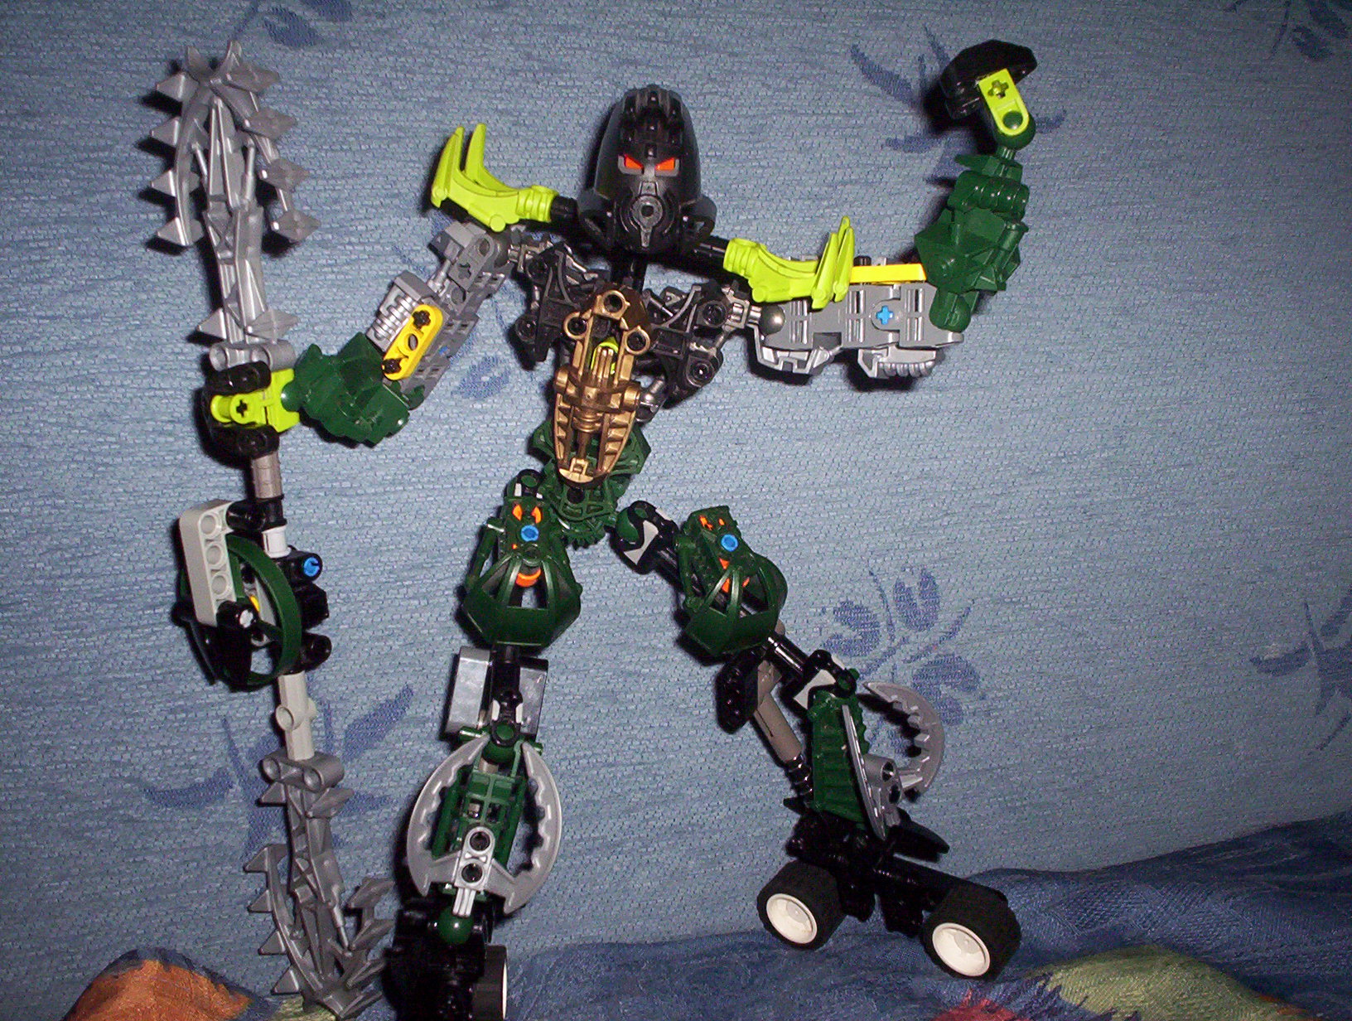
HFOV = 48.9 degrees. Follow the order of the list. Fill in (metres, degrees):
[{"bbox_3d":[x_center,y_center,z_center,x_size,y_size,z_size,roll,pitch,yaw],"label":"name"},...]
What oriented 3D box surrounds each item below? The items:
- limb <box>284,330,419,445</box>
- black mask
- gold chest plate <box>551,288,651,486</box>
[{"bbox_3d":[-0.086,-0.033,0.397,0.040,0.028,0.026,8,6,24],"label":"limb"},{"bbox_3d":[-0.008,-0.090,0.396,0.036,0.045,0.030,2,7,-1],"label":"black mask"},{"bbox_3d":[-0.019,-0.032,0.383,0.022,0.050,0.018,9,2,12],"label":"gold chest plate"}]

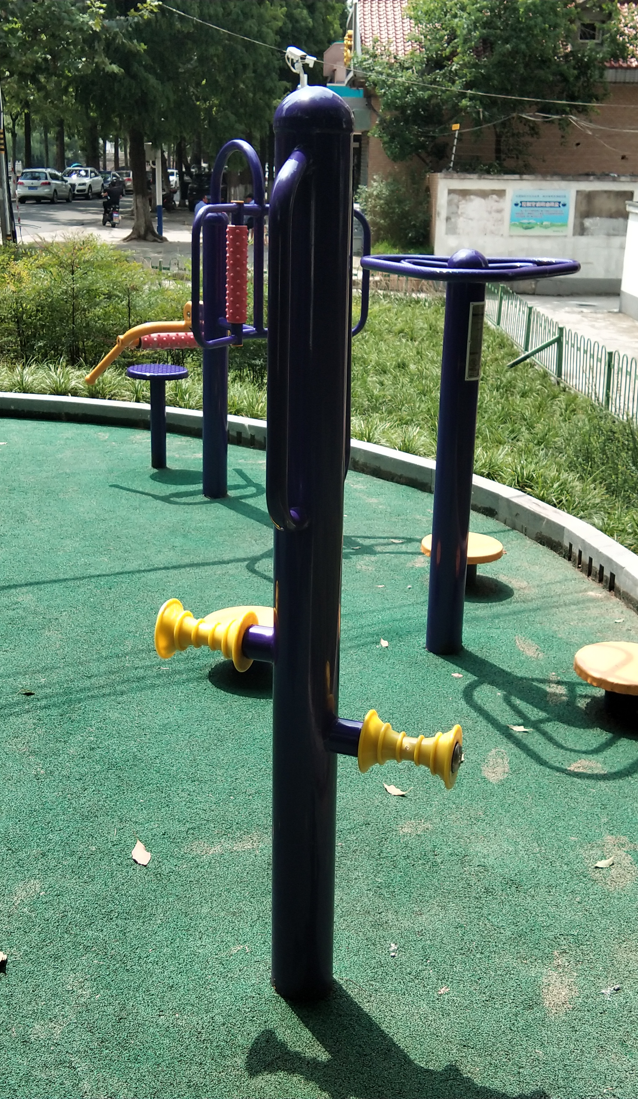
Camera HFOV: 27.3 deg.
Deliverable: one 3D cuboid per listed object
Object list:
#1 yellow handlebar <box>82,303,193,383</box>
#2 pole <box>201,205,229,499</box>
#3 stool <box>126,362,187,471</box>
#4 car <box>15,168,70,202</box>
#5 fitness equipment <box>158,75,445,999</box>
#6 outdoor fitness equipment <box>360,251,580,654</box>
[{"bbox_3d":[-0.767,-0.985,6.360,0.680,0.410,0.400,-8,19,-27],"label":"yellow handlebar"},{"bbox_3d":[-0.475,-0.875,5.992,0.117,1.290,0.117,1,17,0],"label":"pole"},{"bbox_3d":[-0.820,-0.674,6.706,0.305,0.500,0.305,1,17,0],"label":"stool"},{"bbox_3d":[-13.601,-18.240,65.774,1.800,1.650,4.450,3,17,5],"label":"car"},{"bbox_3d":[-0.025,0.050,2.214,0.570,1.580,0.370,7,18,18],"label":"fitness equipment"},{"bbox_3d":[0.435,-0.280,4.033,0.680,1.245,0.620,1,17,0],"label":"outdoor fitness equipment"}]

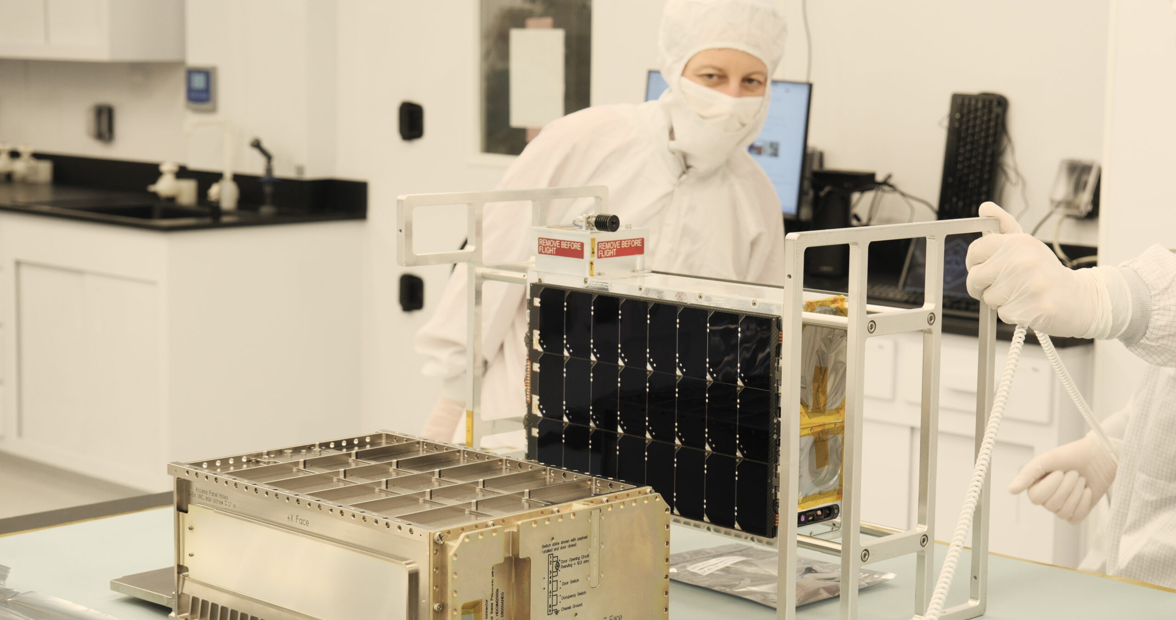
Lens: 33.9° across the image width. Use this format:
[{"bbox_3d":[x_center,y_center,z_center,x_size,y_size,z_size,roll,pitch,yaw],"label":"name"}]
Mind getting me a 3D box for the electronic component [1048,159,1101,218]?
[{"bbox_3d":[1.095,-0.267,4.297,0.095,0.137,0.088,-4,8,-38],"label":"electronic component"}]

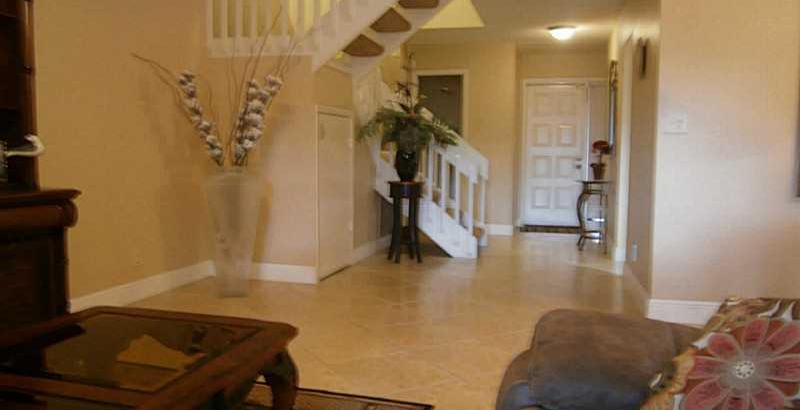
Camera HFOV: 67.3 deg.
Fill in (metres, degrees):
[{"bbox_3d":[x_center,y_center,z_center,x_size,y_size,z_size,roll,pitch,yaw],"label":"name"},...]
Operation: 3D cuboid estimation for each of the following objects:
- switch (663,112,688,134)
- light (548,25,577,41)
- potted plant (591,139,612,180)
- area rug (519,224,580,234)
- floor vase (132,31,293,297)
[{"bbox_3d":[1.607,-0.471,3.489,0.120,0.118,0.012,2,4,15],"label":"switch"},{"bbox_3d":[1.773,-1.860,6.555,0.320,0.140,0.320,2,4,15],"label":"light"},{"bbox_3d":[2.114,-0.467,6.335,0.210,0.420,0.200,2,4,15],"label":"potted plant"},{"bbox_3d":[2.071,0.346,8.237,0.780,0.012,0.600,2,4,15],"label":"area rug"},{"bbox_3d":[-1.170,-0.306,4.106,0.880,1.840,0.700,2,4,15],"label":"floor vase"}]

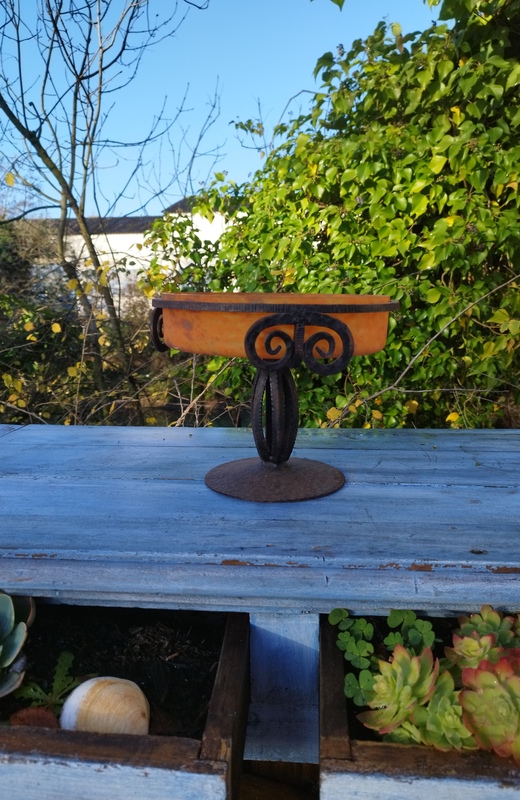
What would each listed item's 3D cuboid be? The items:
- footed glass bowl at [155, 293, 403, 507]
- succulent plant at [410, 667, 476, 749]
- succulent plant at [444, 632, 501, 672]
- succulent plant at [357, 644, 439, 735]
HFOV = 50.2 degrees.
[{"bbox_3d":[0.019,-0.014,0.658,0.283,0.220,0.283,0,11,0],"label":"footed glass bowl"},{"bbox_3d":[0.111,0.187,0.334,0.043,0.045,0.047,0,11,0],"label":"succulent plant"},{"bbox_3d":[0.147,0.175,0.384,0.040,0.034,0.040,0,11,0],"label":"succulent plant"},{"bbox_3d":[0.087,0.184,0.351,0.052,0.052,0.052,0,11,0],"label":"succulent plant"}]

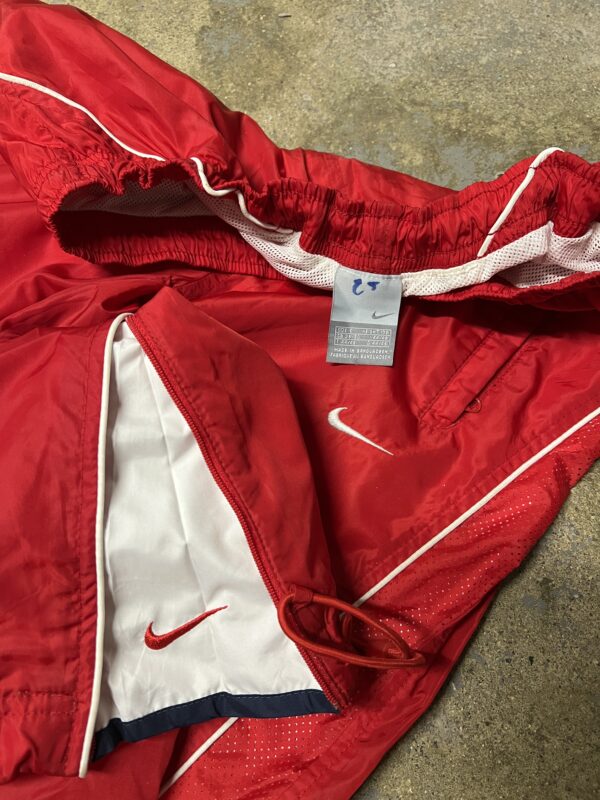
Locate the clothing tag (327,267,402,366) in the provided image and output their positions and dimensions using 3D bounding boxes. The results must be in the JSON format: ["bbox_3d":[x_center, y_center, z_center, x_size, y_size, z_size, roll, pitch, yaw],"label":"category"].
[{"bbox_3d":[0.044,-0.057,0.412,0.045,0.008,0.066,6,87,0],"label":"clothing tag"}]

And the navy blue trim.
[{"bbox_3d":[-0.051,0.185,0.357,0.144,0.015,0.024,-10,82,-2],"label":"navy blue trim"}]

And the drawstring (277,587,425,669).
[{"bbox_3d":[0.030,0.138,0.354,0.090,0.020,0.030,20,75,6],"label":"drawstring"}]

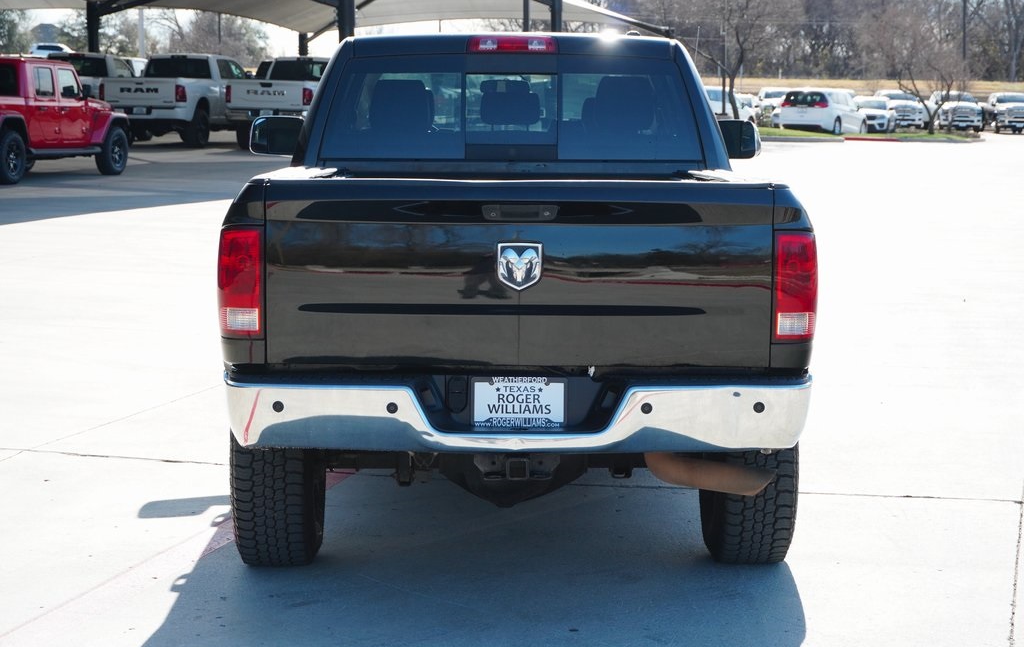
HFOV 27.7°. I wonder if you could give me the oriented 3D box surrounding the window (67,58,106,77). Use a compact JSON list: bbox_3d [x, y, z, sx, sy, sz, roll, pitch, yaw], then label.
[{"bbox_3d":[-9.716,-5.738,46.500,1.550,0.460,0.180,2,7,14],"label":"window"}]

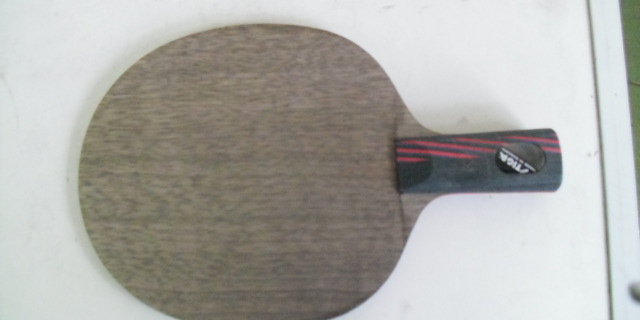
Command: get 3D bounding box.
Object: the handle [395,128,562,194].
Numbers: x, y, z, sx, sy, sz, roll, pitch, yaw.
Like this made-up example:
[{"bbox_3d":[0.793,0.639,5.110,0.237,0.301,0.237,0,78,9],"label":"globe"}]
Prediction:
[{"bbox_3d":[0.078,0.002,0.320,0.082,0.023,0.031,-3,81,0],"label":"handle"}]

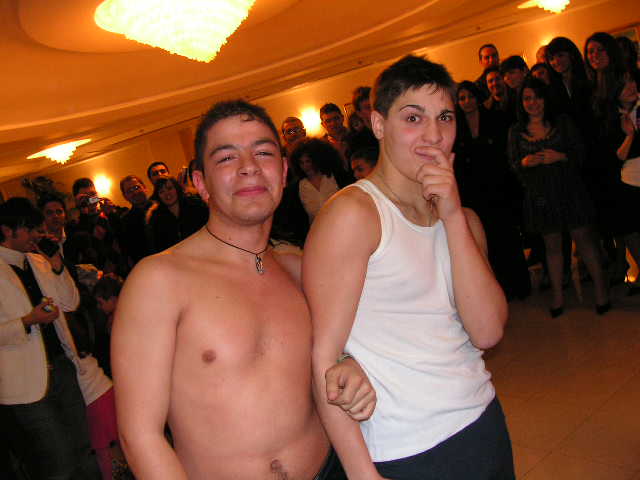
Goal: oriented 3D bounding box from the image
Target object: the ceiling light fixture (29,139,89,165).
[{"bbox_3d":[-3.633,-1.209,9.300,0.930,0.240,0.930,-16,9,0],"label":"ceiling light fixture"}]

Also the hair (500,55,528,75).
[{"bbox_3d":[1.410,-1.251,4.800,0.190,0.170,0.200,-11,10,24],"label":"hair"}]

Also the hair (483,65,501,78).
[{"bbox_3d":[1.290,-1.238,4.950,0.170,0.150,0.190,-15,9,3],"label":"hair"}]

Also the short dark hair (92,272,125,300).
[{"bbox_3d":[-1.112,0.255,3.500,0.170,0.160,0.180,-17,9,-11],"label":"short dark hair"}]

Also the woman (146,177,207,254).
[{"bbox_3d":[-0.831,0.341,4.678,0.460,1.600,0.320,-18,9,-14],"label":"woman"}]

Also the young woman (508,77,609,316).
[{"bbox_3d":[1.574,-0.291,4.450,0.500,1.600,0.360,-11,10,24],"label":"young woman"}]

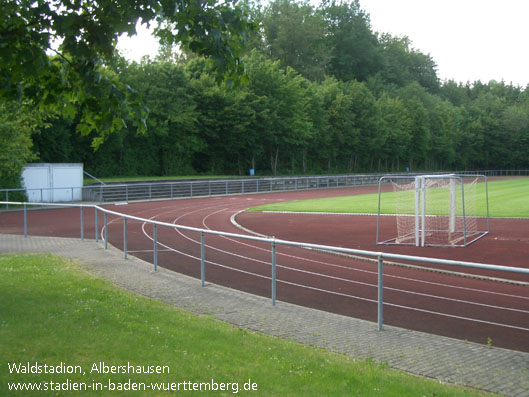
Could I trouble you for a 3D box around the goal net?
[{"bbox_3d":[5.699,0.280,24.554,2.560,2.060,5.150,1,3,25],"label":"goal net"}]

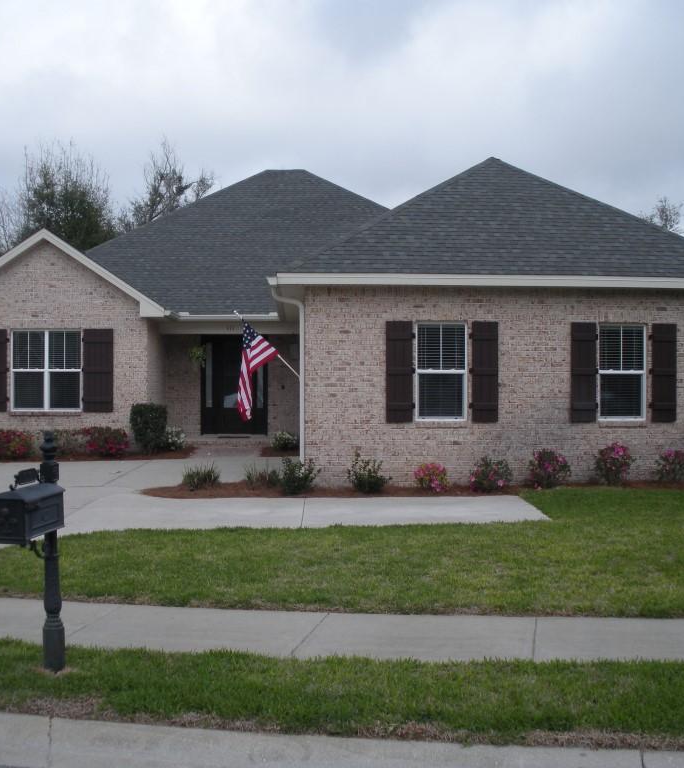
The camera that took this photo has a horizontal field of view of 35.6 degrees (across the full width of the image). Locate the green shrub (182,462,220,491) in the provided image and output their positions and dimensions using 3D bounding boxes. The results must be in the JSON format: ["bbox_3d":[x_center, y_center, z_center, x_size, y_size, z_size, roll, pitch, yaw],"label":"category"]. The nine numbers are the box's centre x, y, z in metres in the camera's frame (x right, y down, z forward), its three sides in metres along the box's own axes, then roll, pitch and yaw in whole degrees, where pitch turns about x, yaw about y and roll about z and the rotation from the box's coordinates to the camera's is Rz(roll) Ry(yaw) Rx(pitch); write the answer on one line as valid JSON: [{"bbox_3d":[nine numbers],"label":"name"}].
[{"bbox_3d":[-2.078,1.368,15.750,0.540,0.400,0.500,0,0,-4],"label":"green shrub"}]

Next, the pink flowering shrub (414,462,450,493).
[{"bbox_3d":[1.313,1.347,15.450,0.520,0.416,0.460,0,0,-3],"label":"pink flowering shrub"}]

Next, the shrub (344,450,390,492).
[{"bbox_3d":[0.357,1.266,15.500,0.630,0.568,0.550,0,0,-3],"label":"shrub"}]

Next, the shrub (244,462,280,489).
[{"bbox_3d":[-1.187,1.369,15.900,0.530,0.363,0.450,0,0,-3],"label":"shrub"}]

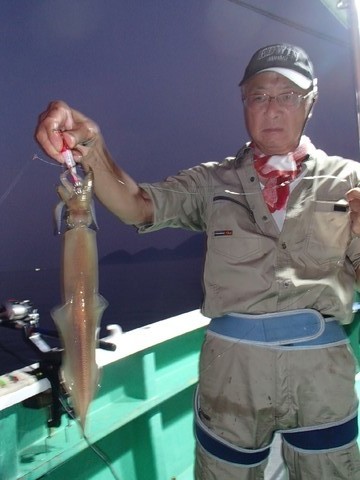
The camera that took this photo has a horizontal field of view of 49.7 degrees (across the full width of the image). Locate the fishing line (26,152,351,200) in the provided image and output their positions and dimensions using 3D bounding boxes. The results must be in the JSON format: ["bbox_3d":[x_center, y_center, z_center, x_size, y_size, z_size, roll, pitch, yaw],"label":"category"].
[{"bbox_3d":[0.051,-0.131,0.800,0.650,0.080,0.060,-2,-3,-12],"label":"fishing line"}]

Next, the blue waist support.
[{"bbox_3d":[0.246,0.213,0.990,0.348,0.100,0.255,-2,-3,11],"label":"blue waist support"}]

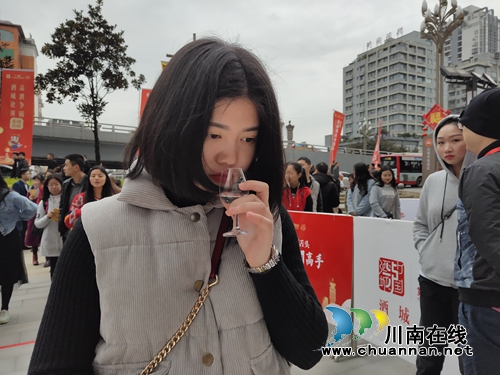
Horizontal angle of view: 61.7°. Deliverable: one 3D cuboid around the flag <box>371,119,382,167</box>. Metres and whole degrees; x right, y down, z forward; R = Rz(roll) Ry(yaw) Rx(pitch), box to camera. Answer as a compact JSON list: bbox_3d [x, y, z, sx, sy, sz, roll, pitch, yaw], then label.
[{"bbox_3d":[4.548,-1.611,15.000,0.420,1.750,0.150,3,0,17],"label":"flag"}]

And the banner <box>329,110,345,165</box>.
[{"bbox_3d":[2.804,-1.595,13.500,0.420,1.750,0.080,7,0,6],"label":"banner"}]

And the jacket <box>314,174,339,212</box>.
[{"bbox_3d":[1.063,0.155,5.900,0.500,0.720,0.320,0,0,20],"label":"jacket"}]

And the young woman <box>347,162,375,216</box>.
[{"bbox_3d":[1.293,0.550,4.900,0.350,1.660,0.470,0,0,-30],"label":"young woman"}]

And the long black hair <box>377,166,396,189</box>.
[{"bbox_3d":[1.580,-0.122,4.850,0.230,0.280,0.220,0,0,16],"label":"long black hair"}]

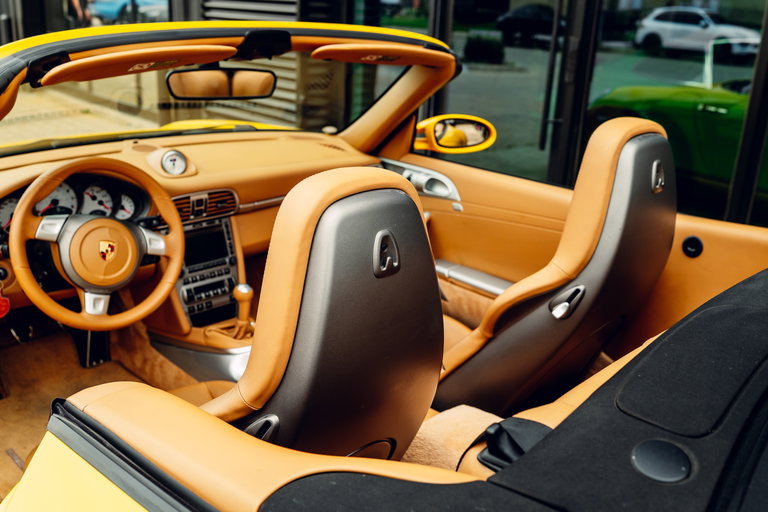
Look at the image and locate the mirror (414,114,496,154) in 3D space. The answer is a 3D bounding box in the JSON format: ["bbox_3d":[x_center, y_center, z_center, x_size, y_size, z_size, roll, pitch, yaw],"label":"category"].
[{"bbox_3d":[0.219,-0.393,2.404,0.270,0.126,0.130,-8,21,-24],"label":"mirror"}]

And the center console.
[{"bbox_3d":[-0.478,0.045,2.020,0.170,0.280,0.070,-16,11,-40],"label":"center console"}]

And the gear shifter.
[{"bbox_3d":[-0.361,0.140,1.899,0.052,0.140,0.050,3,18,-1],"label":"gear shifter"}]

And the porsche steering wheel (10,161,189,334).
[{"bbox_3d":[-0.615,-0.024,1.612,0.370,0.370,0.090,-16,10,-40],"label":"porsche steering wheel"}]

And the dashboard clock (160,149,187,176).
[{"bbox_3d":[-0.571,-0.253,2.030,0.066,0.066,0.035,-16,10,-40],"label":"dashboard clock"}]

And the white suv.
[{"bbox_3d":[12.758,-9.081,30.000,4.750,1.680,1.920,19,24,39],"label":"white suv"}]

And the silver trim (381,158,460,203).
[{"bbox_3d":[0.110,-0.232,2.292,0.045,0.090,0.360,-16,25,-40],"label":"silver trim"}]

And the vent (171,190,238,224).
[{"bbox_3d":[-0.505,-0.132,2.007,0.235,0.078,0.045,-15,18,-42],"label":"vent"}]

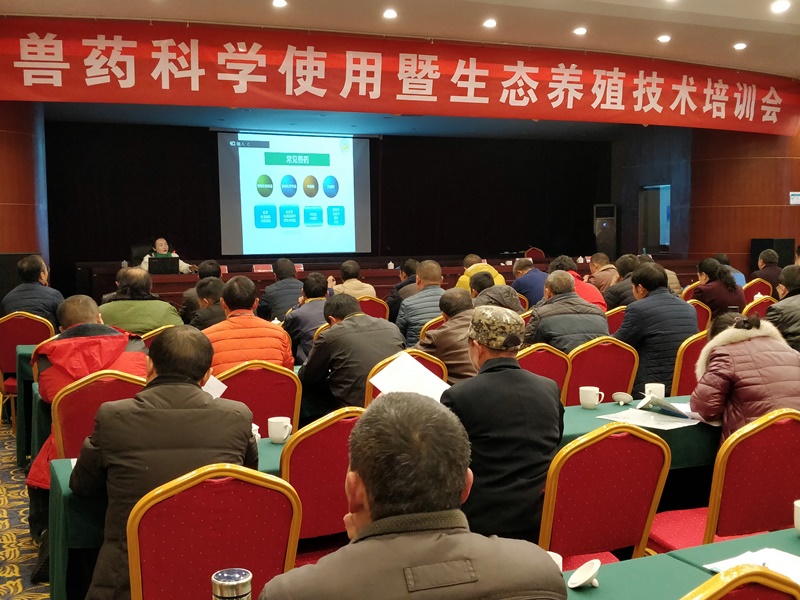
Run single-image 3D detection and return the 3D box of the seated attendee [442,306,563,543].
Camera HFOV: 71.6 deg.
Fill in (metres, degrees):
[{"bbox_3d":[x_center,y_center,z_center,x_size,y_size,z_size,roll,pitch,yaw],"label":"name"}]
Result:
[{"bbox_3d":[0.305,0.606,2.369,0.510,1.230,0.740,-2,7,-16],"label":"seated attendee"}]

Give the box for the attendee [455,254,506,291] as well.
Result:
[{"bbox_3d":[0.766,0.180,5.742,0.550,1.270,0.780,-3,7,-18],"label":"attendee"}]

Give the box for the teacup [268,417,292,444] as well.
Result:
[{"bbox_3d":[-0.433,0.481,2.029,0.083,0.080,0.113,-6,9,-40],"label":"teacup"}]

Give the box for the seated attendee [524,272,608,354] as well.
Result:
[{"bbox_3d":[1.045,0.461,3.535,0.540,1.280,0.760,-2,7,-14],"label":"seated attendee"}]

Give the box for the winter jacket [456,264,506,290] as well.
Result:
[{"bbox_3d":[0.820,0.012,5.591,0.550,0.720,0.460,-3,7,-18],"label":"winter jacket"}]

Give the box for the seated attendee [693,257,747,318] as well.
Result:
[{"bbox_3d":[2.983,0.251,5.223,0.500,1.270,0.720,-3,7,-18],"label":"seated attendee"}]

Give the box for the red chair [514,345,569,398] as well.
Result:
[{"bbox_3d":[0.673,0.656,3.241,0.450,0.920,0.560,-2,7,-14],"label":"red chair"}]

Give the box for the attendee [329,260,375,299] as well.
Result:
[{"bbox_3d":[-0.445,0.260,5.373,0.520,1.250,0.750,-2,7,-14],"label":"attendee"}]

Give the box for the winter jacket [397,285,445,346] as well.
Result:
[{"bbox_3d":[0.227,0.207,4.416,0.540,0.680,0.420,-2,7,-16],"label":"winter jacket"}]

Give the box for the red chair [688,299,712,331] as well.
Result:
[{"bbox_3d":[2.451,0.425,5.058,0.450,0.920,0.560,-2,7,-16],"label":"red chair"}]

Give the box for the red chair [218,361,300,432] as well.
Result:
[{"bbox_3d":[-0.714,0.711,2.813,0.450,0.930,0.570,-2,7,-15],"label":"red chair"}]

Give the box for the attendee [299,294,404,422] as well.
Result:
[{"bbox_3d":[-0.281,0.550,3.137,0.540,1.170,0.780,-3,7,-20],"label":"attendee"}]

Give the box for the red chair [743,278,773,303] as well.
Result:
[{"bbox_3d":[4.229,0.188,6.925,0.450,0.920,0.560,-2,7,-16],"label":"red chair"}]

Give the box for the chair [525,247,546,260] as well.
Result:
[{"bbox_3d":[2.740,-0.540,10.797,0.450,0.930,0.570,-2,7,-13],"label":"chair"}]

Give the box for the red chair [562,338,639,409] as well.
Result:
[{"bbox_3d":[1.087,0.636,3.367,0.450,0.930,0.570,-1,7,-9],"label":"red chair"}]

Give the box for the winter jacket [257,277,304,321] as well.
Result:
[{"bbox_3d":[-1.068,0.116,5.103,0.520,0.660,0.450,-2,7,-14],"label":"winter jacket"}]

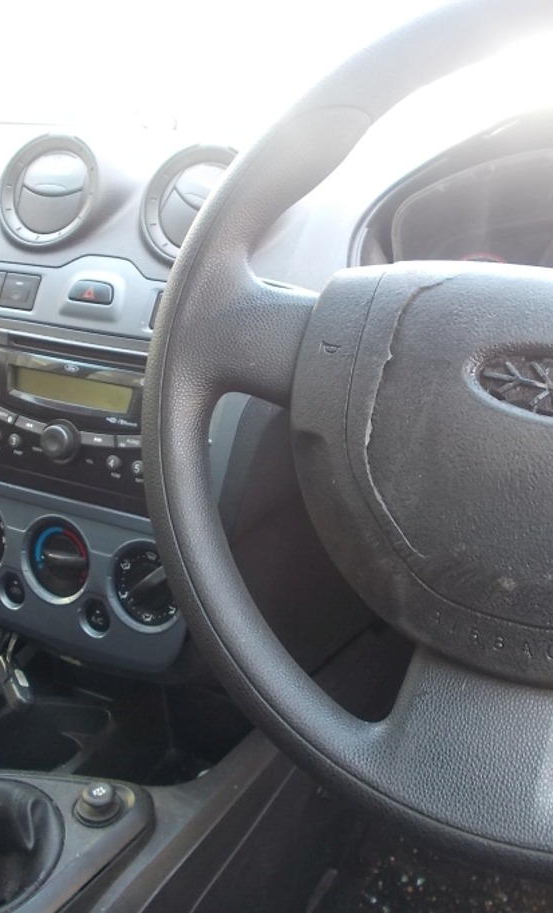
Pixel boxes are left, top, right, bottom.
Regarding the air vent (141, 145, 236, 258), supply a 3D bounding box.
[{"bbox_3d":[-0.049,-0.164,0.602,0.083,0.083,0.033,14,-2,29],"label":"air vent"}]

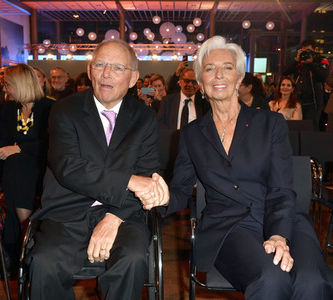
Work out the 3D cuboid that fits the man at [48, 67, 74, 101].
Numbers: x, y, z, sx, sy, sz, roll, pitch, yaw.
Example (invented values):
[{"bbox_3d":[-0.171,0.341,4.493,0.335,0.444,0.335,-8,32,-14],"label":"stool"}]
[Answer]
[{"bbox_3d":[-1.070,-0.103,3.430,0.520,1.360,0.720,-1,10,-8],"label":"man"}]

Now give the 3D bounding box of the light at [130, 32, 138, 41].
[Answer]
[{"bbox_3d":[-1.947,-6.788,21.000,0.470,0.470,0.470,1,10,0],"label":"light"}]

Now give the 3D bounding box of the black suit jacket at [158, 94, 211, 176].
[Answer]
[{"bbox_3d":[0.174,0.034,2.922,0.560,1.001,0.680,1,10,0],"label":"black suit jacket"}]

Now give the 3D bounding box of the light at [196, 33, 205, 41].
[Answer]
[{"bbox_3d":[2.110,-6.901,21.500,0.460,0.460,0.460,1,10,0],"label":"light"}]

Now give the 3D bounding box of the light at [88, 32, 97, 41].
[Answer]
[{"bbox_3d":[-2.956,-4.534,14.000,0.345,0.345,0.345,0,10,0],"label":"light"}]

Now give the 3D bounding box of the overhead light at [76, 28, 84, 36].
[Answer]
[{"bbox_3d":[-3.447,-4.701,14.000,0.345,0.345,0.345,0,10,0],"label":"overhead light"}]

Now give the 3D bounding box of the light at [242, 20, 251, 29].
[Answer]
[{"bbox_3d":[3.187,-5.005,14.000,0.345,0.345,0.345,0,10,0],"label":"light"}]

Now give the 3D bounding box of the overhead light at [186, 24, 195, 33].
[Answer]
[{"bbox_3d":[0.959,-4.853,14.000,0.345,0.345,0.345,0,10,0],"label":"overhead light"}]

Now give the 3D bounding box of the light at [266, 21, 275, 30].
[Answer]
[{"bbox_3d":[5.797,-6.893,19.500,0.470,0.470,0.470,1,10,0],"label":"light"}]

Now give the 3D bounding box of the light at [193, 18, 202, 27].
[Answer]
[{"bbox_3d":[1.807,-7.379,20.300,0.470,0.470,0.470,1,10,0],"label":"light"}]

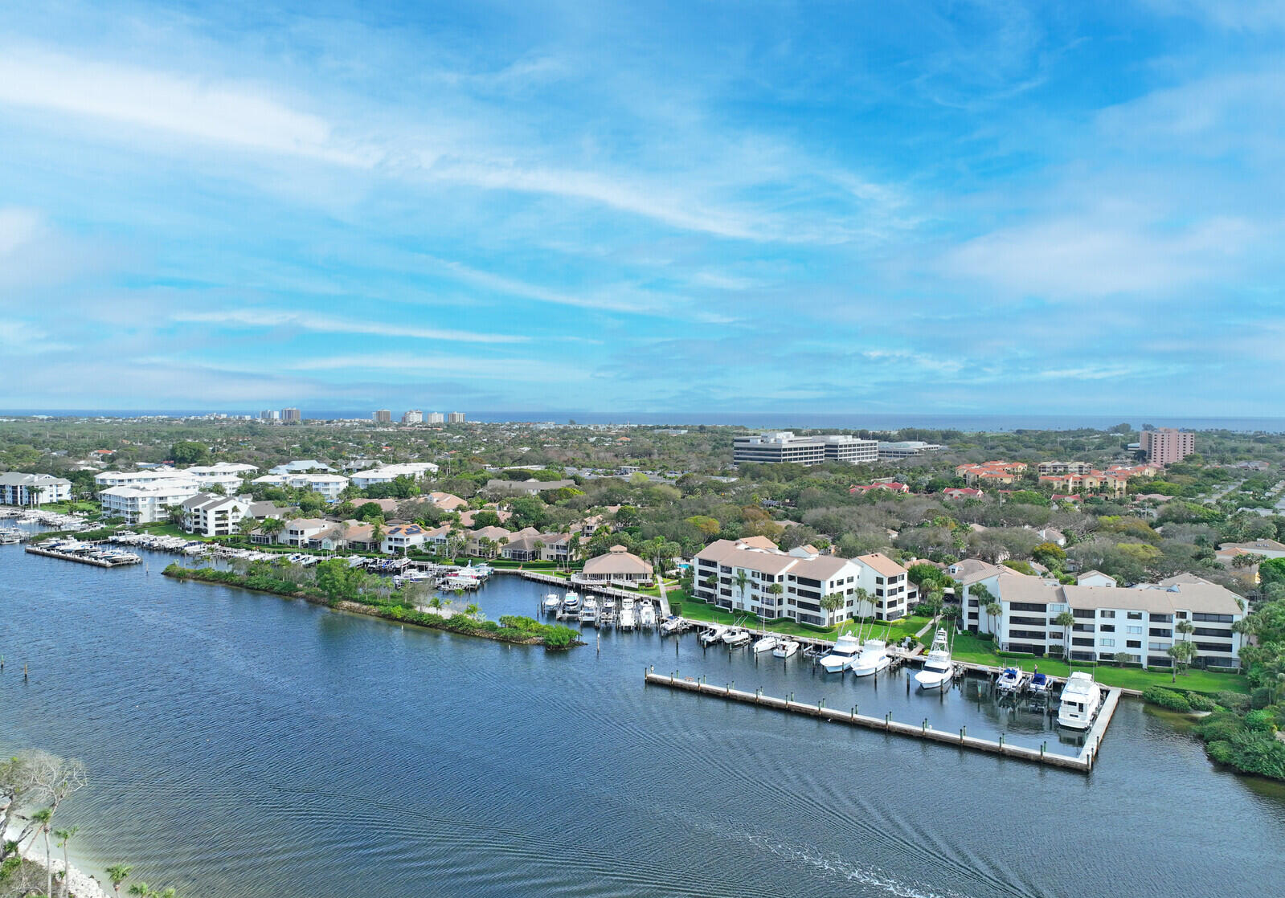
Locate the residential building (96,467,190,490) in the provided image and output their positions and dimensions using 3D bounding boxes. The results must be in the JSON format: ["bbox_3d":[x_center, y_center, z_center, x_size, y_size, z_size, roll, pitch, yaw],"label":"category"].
[{"bbox_3d":[-263.020,18.990,475.220,25.000,14.500,40.000,2,3,40],"label":"residential building"}]

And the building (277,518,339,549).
[{"bbox_3d":[-121.858,30.132,323.687,11.500,9.000,16.000,2,3,27],"label":"building"}]

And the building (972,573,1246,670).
[{"bbox_3d":[96.280,34.210,188.500,49.000,14.100,29.000,1,3,18],"label":"building"}]

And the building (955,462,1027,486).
[{"bbox_3d":[220.030,17.879,565.279,40.000,14.000,48.000,1,3,18],"label":"building"}]

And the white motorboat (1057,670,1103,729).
[{"bbox_3d":[74.769,41.938,151.601,4.900,6.500,16.000,2,3,34],"label":"white motorboat"}]

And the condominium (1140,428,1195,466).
[{"bbox_3d":[479.142,-1.338,812.611,38.000,35.500,23.000,1,3,5],"label":"condominium"}]

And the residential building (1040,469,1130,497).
[{"bbox_3d":[252.535,20.343,513.329,46.000,14.000,30.000,1,3,20],"label":"residential building"}]

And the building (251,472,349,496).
[{"bbox_3d":[-177.117,20.752,467.407,46.000,13.500,20.000,0,3,4],"label":"building"}]

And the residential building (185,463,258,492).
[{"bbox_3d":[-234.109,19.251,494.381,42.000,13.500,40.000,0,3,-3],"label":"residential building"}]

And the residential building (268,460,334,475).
[{"bbox_3d":[-228.536,14.960,598.291,45.000,12.000,22.000,0,3,3],"label":"residential building"}]

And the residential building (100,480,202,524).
[{"bbox_3d":[-217.900,22.970,401.540,39.000,14.500,33.000,2,3,40],"label":"residential building"}]

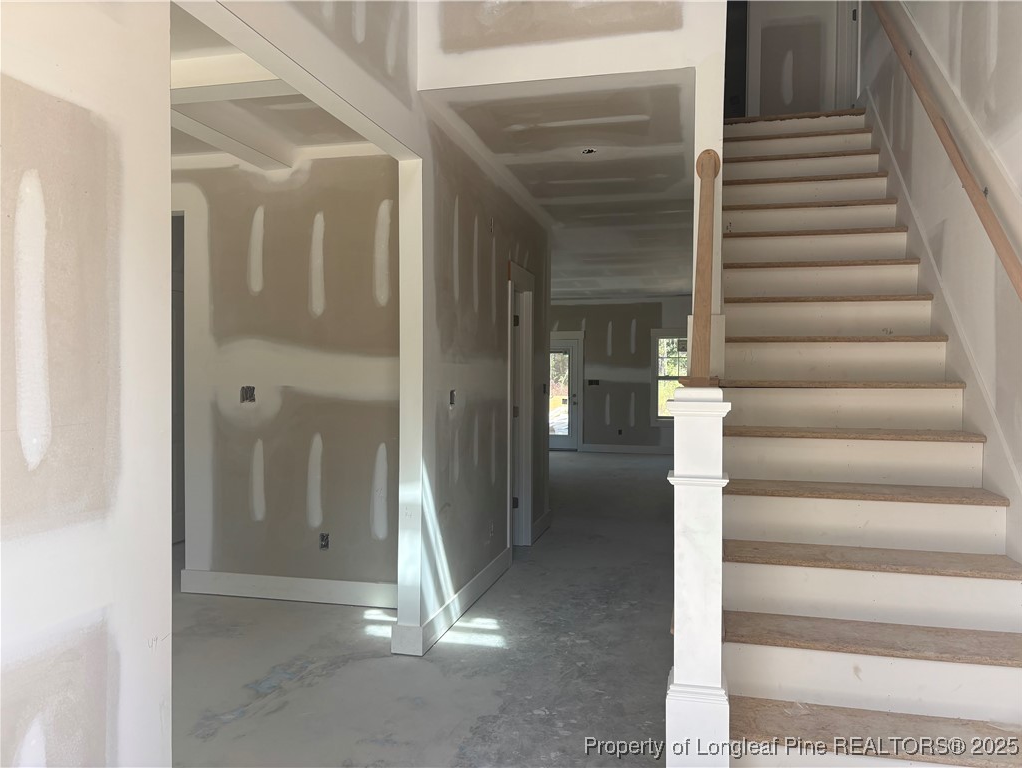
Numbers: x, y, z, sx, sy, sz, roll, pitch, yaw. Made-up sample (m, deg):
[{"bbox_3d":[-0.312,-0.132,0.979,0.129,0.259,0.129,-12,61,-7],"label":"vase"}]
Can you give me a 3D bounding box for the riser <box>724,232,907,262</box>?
[{"bbox_3d":[1.600,-0.700,4.095,0.919,0.170,0.025,0,1,14],"label":"riser"}]

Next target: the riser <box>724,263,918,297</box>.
[{"bbox_3d":[1.543,-0.500,3.874,0.919,0.170,0.025,0,1,14],"label":"riser"}]

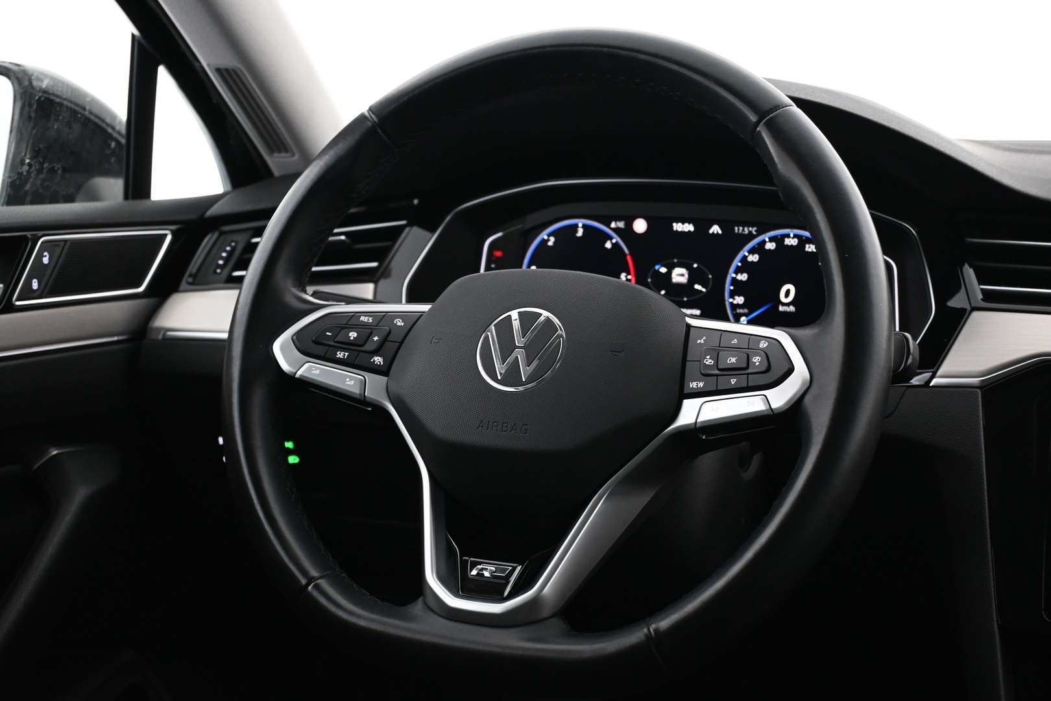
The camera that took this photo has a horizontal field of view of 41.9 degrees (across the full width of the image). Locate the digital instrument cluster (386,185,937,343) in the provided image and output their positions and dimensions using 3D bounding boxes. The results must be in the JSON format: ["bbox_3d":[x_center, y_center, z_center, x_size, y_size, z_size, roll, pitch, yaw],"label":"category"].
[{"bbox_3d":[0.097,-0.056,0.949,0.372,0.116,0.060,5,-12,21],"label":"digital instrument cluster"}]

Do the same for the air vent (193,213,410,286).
[{"bbox_3d":[-0.168,-0.070,1.033,0.168,0.054,0.040,-1,-11,12],"label":"air vent"}]

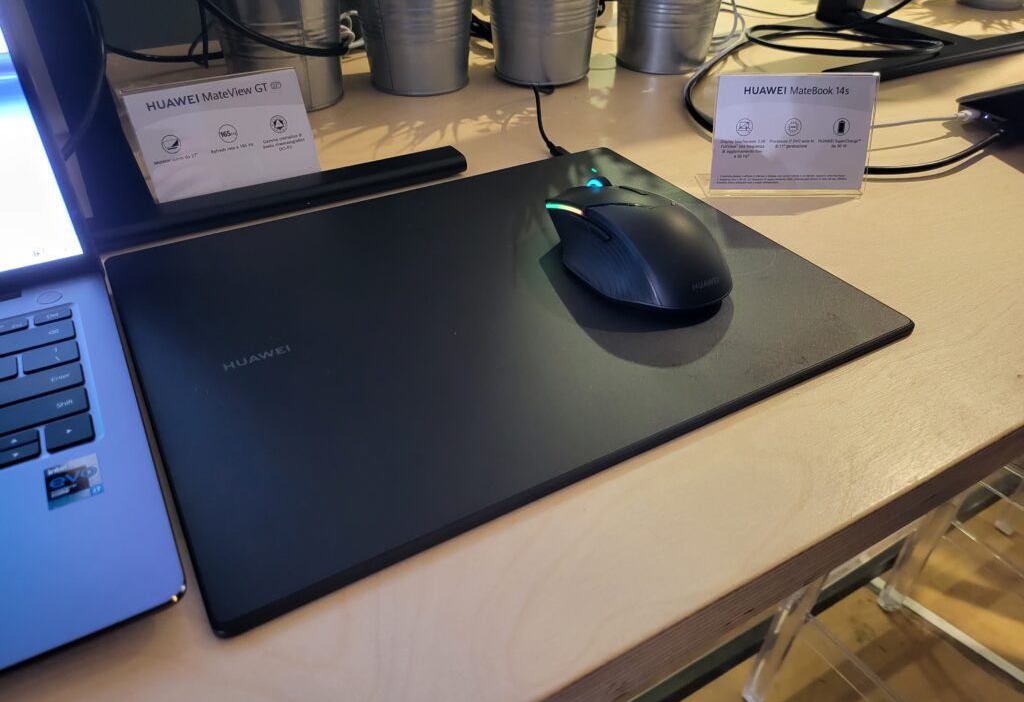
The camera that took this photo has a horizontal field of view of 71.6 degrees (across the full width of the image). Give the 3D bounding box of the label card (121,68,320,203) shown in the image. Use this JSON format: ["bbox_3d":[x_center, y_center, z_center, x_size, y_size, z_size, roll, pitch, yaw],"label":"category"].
[{"bbox_3d":[-0.181,-0.135,0.459,0.107,0.077,0.005,-21,24,-26],"label":"label card"}]

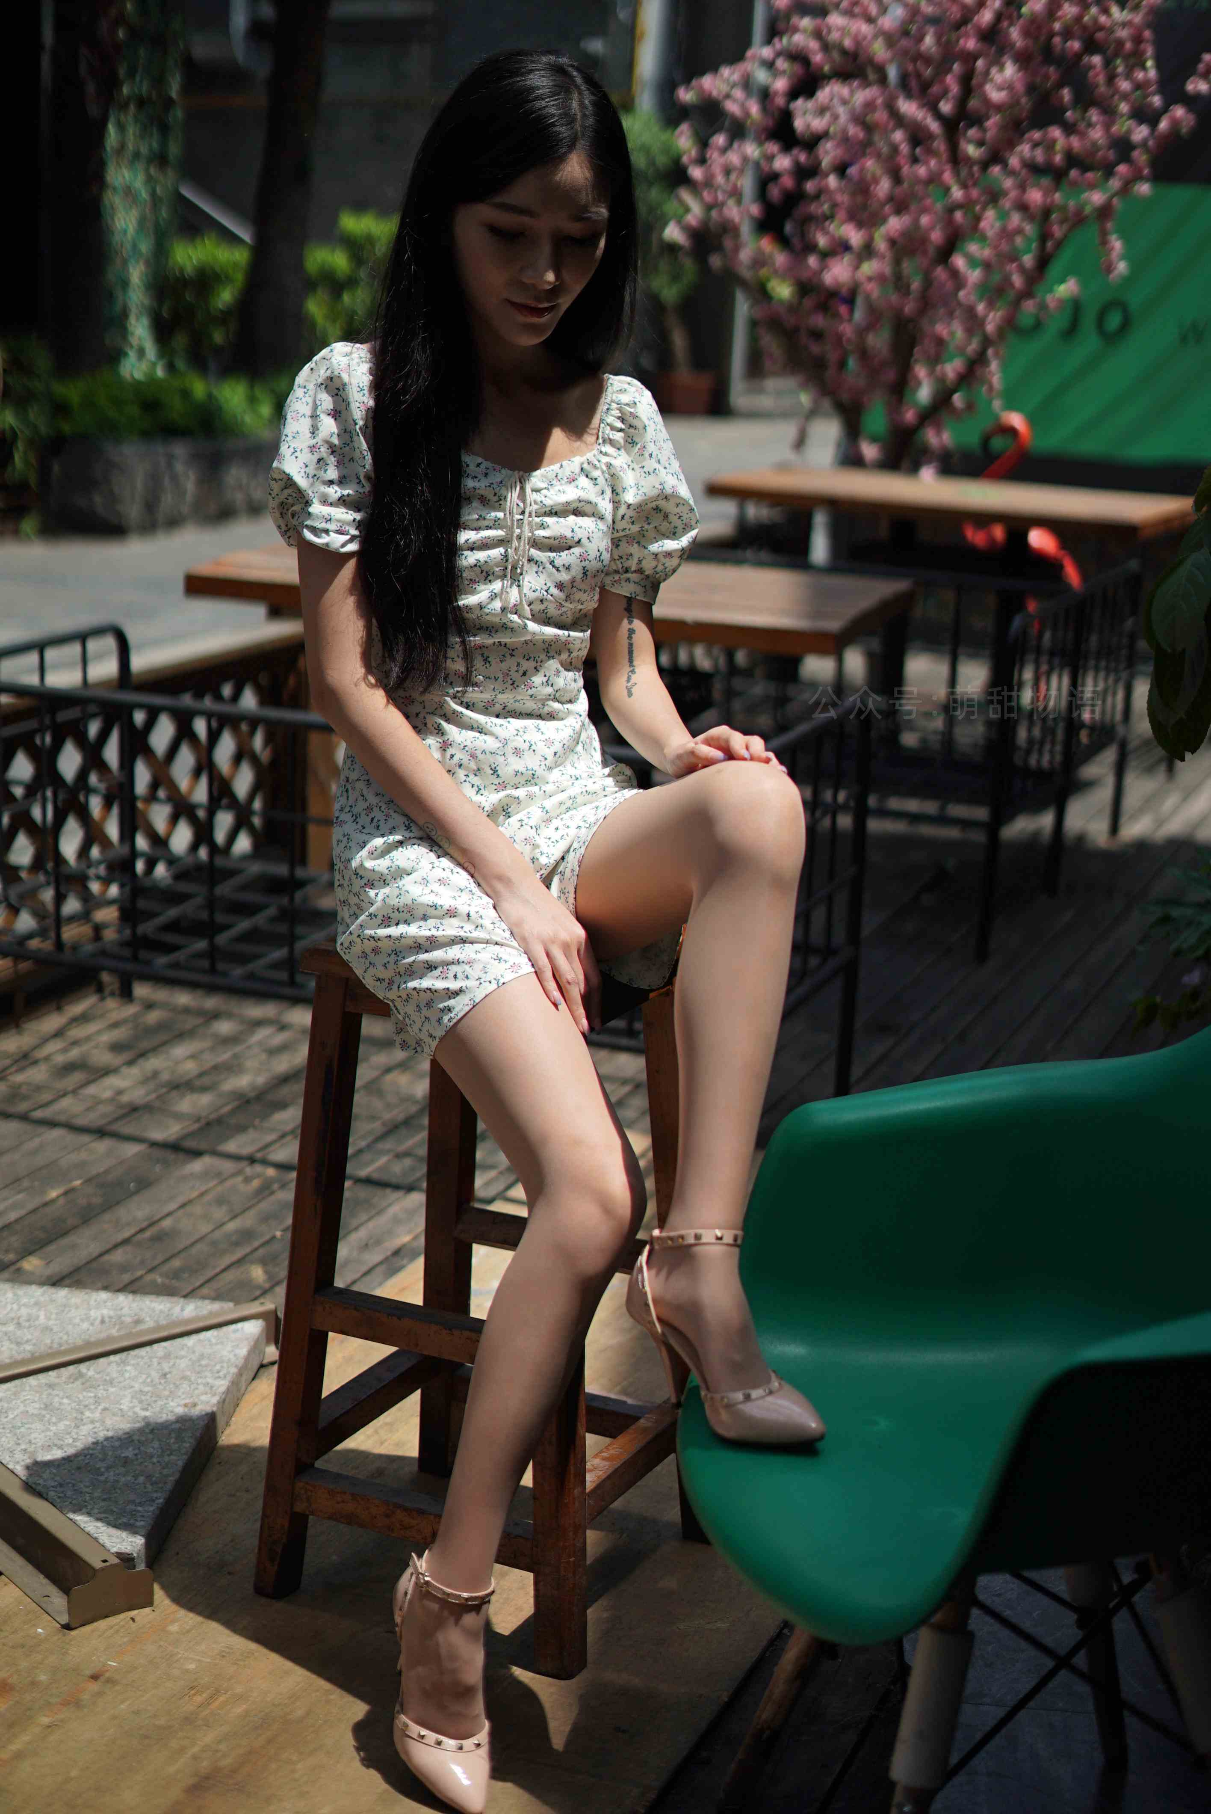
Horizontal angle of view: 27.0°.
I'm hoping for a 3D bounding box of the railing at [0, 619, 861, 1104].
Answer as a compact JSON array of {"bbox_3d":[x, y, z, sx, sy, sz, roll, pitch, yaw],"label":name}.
[{"bbox_3d":[-0.341,-0.014,3.953,1.367,0.697,0.640,8,16,20],"label":"railing"}]

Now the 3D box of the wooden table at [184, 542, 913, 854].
[{"bbox_3d":[-0.093,-0.231,4.673,1.176,0.757,0.657,7,16,17],"label":"wooden table"}]

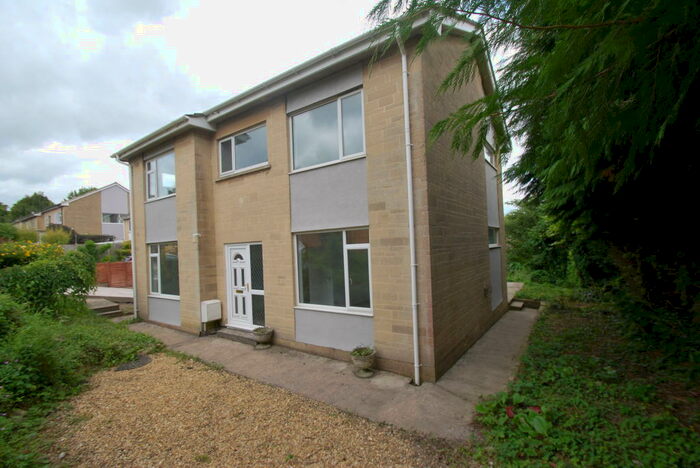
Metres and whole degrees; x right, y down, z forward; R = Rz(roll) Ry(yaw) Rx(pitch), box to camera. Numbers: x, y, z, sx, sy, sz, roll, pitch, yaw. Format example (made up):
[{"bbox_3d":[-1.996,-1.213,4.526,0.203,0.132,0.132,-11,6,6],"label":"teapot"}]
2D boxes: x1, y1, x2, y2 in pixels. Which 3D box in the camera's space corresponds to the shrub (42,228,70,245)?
[{"bbox_3d":[-25.223,0.214,25.000,1.901,1.370,1.850,-3,-1,36],"label":"shrub"}]

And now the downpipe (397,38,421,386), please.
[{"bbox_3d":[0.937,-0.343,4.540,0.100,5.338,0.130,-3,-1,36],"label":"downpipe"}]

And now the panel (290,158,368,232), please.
[{"bbox_3d":[-0.465,-0.726,5.965,1.946,1.277,0.080,-3,-2,32],"label":"panel"}]

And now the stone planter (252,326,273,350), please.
[{"bbox_3d":[-1.963,2.361,6.602,0.447,0.386,0.447,-2,-1,0],"label":"stone planter"}]

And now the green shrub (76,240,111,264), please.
[{"bbox_3d":[-17.135,1.169,19.500,1.681,1.470,1.650,-3,-1,36],"label":"green shrub"}]

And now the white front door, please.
[{"bbox_3d":[-2.843,1.300,7.419,0.883,2.081,0.080,-3,-1,36],"label":"white front door"}]

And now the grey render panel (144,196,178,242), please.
[{"bbox_3d":[-5.529,-0.368,8.604,1.833,1.249,0.080,-3,-2,32],"label":"grey render panel"}]

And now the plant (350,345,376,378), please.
[{"bbox_3d":[0.253,2.256,5.180,0.447,0.416,0.447,-2,-1,0],"label":"plant"}]

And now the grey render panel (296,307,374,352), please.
[{"bbox_3d":[-0.351,1.936,5.903,1.946,0.711,0.080,-3,-2,32],"label":"grey render panel"}]

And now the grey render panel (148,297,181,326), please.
[{"bbox_3d":[-5.418,2.241,8.543,1.833,0.711,0.080,-3,-2,32],"label":"grey render panel"}]

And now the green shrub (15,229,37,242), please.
[{"bbox_3d":[-29.460,0.136,26.500,1.478,1.271,1.450,-3,-1,36],"label":"green shrub"}]

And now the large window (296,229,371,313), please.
[{"bbox_3d":[-0.401,0.760,5.931,1.926,1.642,0.100,-3,-2,32],"label":"large window"}]

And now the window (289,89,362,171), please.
[{"bbox_3d":[-0.515,-2.020,6.004,1.926,1.315,0.100,-3,-2,32],"label":"window"}]

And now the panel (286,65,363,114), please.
[{"bbox_3d":[-0.536,-2.756,5.703,1.948,0.373,0.060,-3,-1,36],"label":"panel"}]

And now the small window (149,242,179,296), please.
[{"bbox_3d":[-5.501,1.071,8.632,2.023,1.623,0.100,-3,-1,36],"label":"small window"}]

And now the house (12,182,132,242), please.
[{"bbox_3d":[-40.695,-1.868,42.955,33.000,6.628,8.000,-3,-1,36],"label":"house"}]

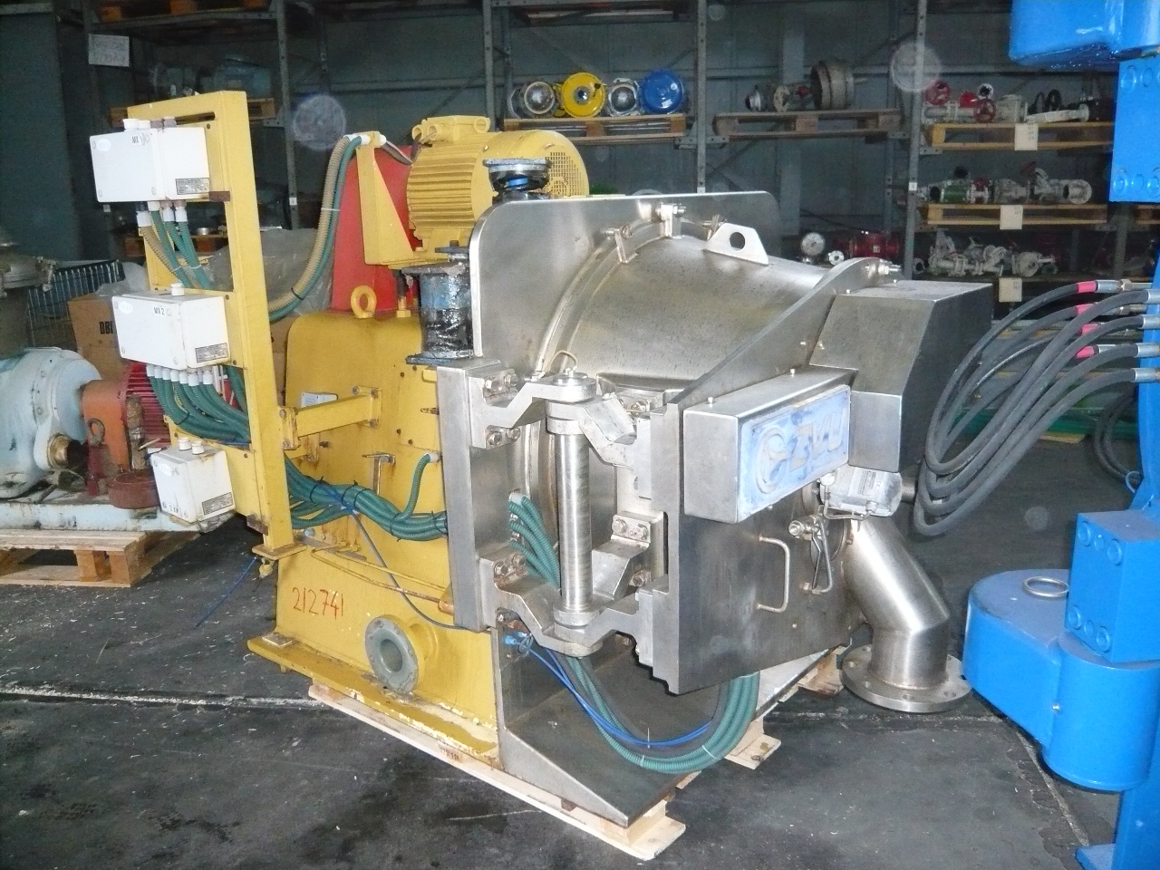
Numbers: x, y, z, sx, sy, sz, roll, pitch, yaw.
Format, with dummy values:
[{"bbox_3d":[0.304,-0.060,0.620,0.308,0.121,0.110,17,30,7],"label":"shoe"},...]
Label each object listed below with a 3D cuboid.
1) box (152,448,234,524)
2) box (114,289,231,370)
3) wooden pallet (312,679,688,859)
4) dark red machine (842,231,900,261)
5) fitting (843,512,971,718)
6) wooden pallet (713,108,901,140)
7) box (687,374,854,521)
[{"bbox_3d":[-0.923,0.113,2.244,0.152,0.142,0.104,10,18,38],"label":"box"},{"bbox_3d":[-0.947,-0.245,2.169,0.305,0.146,0.104,10,18,38],"label":"box"},{"bbox_3d":[-0.003,0.669,2.767,1.200,0.144,1.020,10,18,38],"label":"wooden pallet"},{"bbox_3d":[2.015,-1.308,6.510,0.370,0.215,0.210,-1,14,3],"label":"dark red machine"},{"bbox_3d":[0.856,0.389,2.414,0.335,0.530,0.332,10,18,38],"label":"fitting"},{"bbox_3d":[1.549,-2.136,6.535,1.200,0.144,0.800,1,14,8],"label":"wooden pallet"},{"bbox_3d":[0.399,0.009,1.912,0.118,0.200,0.500,10,18,38],"label":"box"}]

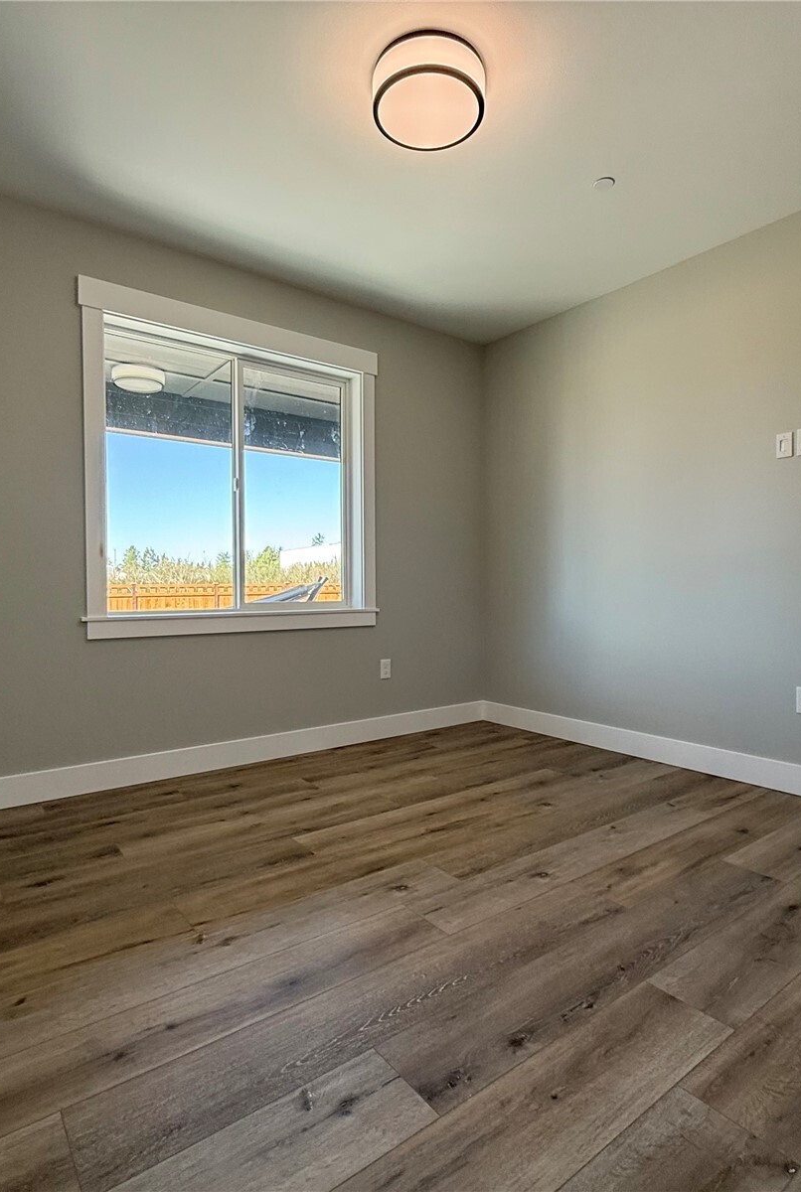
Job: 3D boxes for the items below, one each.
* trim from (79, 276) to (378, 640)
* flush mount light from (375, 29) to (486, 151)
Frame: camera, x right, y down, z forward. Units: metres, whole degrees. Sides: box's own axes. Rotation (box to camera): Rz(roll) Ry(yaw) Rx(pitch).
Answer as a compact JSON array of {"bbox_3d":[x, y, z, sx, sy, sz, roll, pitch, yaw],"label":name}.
[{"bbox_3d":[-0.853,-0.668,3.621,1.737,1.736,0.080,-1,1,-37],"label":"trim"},{"bbox_3d":[0.098,-1.720,2.209,0.392,0.111,0.392,0,1,0],"label":"flush mount light"}]

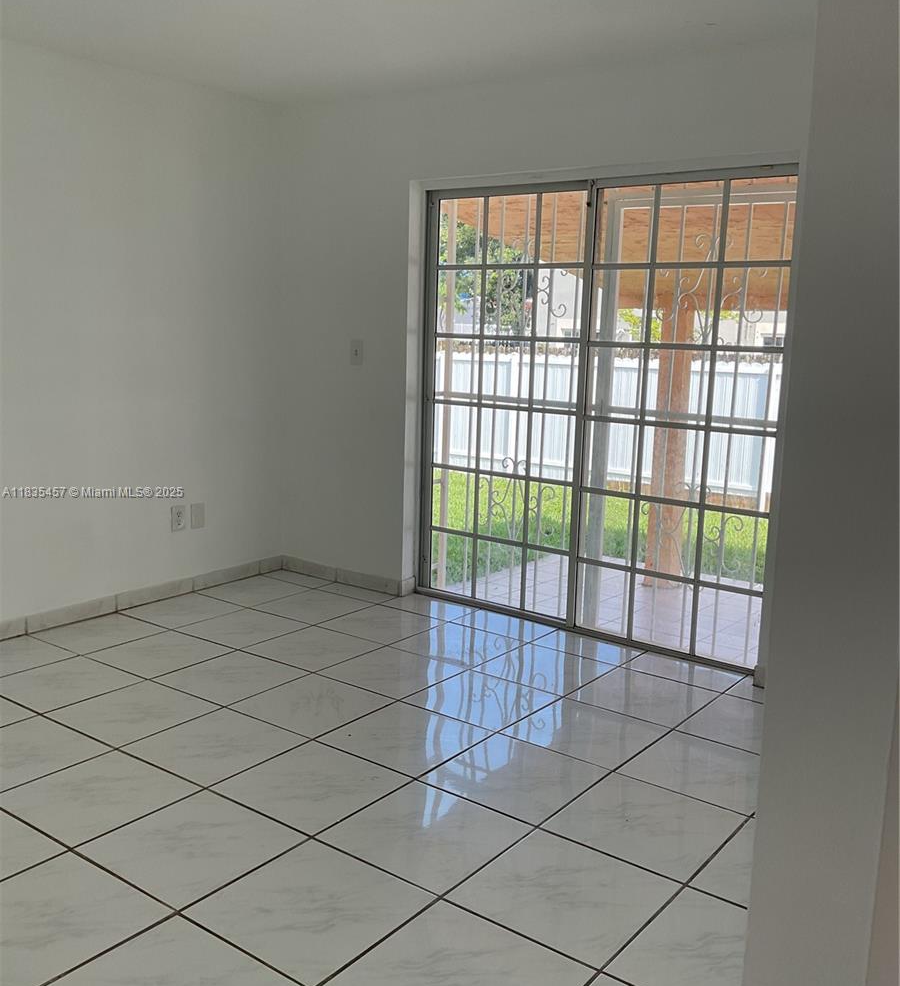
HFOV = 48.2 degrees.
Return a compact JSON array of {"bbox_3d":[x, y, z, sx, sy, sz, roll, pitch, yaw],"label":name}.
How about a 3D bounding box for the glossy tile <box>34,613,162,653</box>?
[{"bbox_3d":[-1.570,0.627,4.525,0.398,0.010,0.448,9,13,36],"label":"glossy tile"}]

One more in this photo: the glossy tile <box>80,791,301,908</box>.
[{"bbox_3d":[-0.691,0.955,2.717,0.440,0.012,0.440,9,13,36],"label":"glossy tile"}]

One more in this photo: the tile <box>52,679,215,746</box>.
[{"bbox_3d":[-1.130,0.785,3.599,0.440,0.012,0.440,9,13,36],"label":"tile"}]

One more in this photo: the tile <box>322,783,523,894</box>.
[{"bbox_3d":[-0.064,0.954,2.804,0.440,0.012,0.440,9,13,36],"label":"tile"}]

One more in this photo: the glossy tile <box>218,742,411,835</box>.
[{"bbox_3d":[-0.426,0.912,3.124,0.447,0.010,0.447,9,13,36],"label":"glossy tile"}]

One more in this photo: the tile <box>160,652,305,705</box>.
[{"bbox_3d":[-0.870,0.737,4.001,0.448,0.010,0.448,9,13,36],"label":"tile"}]

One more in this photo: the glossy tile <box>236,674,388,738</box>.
[{"bbox_3d":[-0.503,0.784,3.686,0.440,0.012,0.440,9,13,36],"label":"glossy tile"}]

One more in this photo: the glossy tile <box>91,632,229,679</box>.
[{"bbox_3d":[-1.234,0.683,4.292,0.447,0.010,0.447,9,13,36],"label":"glossy tile"}]

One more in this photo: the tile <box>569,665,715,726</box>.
[{"bbox_3d":[0.750,0.782,3.860,0.440,0.012,0.440,9,13,36],"label":"tile"}]

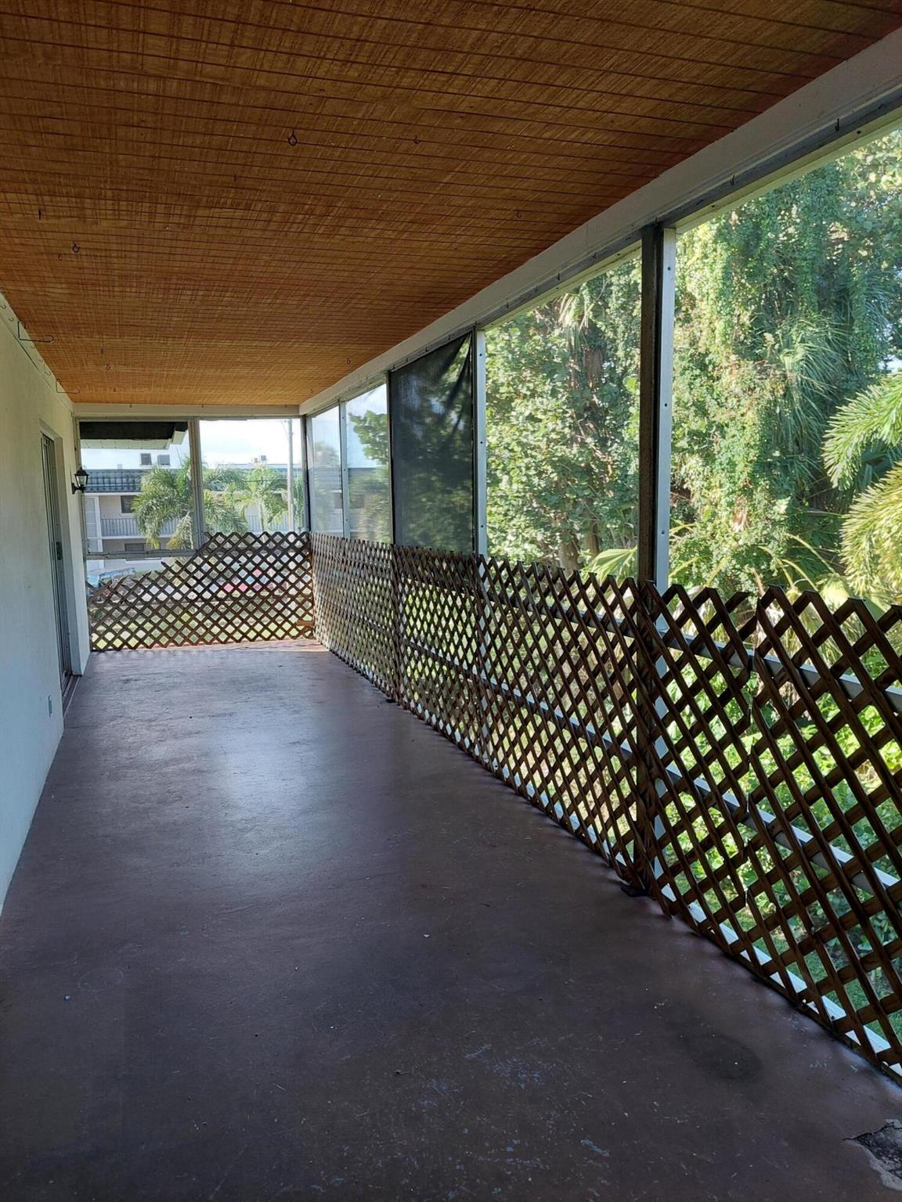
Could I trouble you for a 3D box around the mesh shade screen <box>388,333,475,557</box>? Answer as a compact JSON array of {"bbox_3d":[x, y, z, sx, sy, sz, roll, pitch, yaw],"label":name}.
[{"bbox_3d":[-0.166,-0.874,5.446,0.050,1.413,1.628,-4,7,-20],"label":"mesh shade screen"}]

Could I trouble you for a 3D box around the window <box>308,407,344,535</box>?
[{"bbox_3d":[-1.277,-1.226,8.413,0.050,1.344,1.675,-4,7,-20],"label":"window"}]

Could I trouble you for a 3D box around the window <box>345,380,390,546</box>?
[{"bbox_3d":[-0.693,-1.043,6.854,0.050,1.337,1.398,-4,7,-20],"label":"window"}]

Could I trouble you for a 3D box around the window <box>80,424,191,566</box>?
[{"bbox_3d":[-3.263,-1.179,8.697,1.096,1.423,0.050,-4,7,-20],"label":"window"}]

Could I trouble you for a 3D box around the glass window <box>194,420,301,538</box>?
[{"bbox_3d":[-2.151,-1.311,9.098,1.096,1.370,0.050,-4,7,-20],"label":"glass window"}]

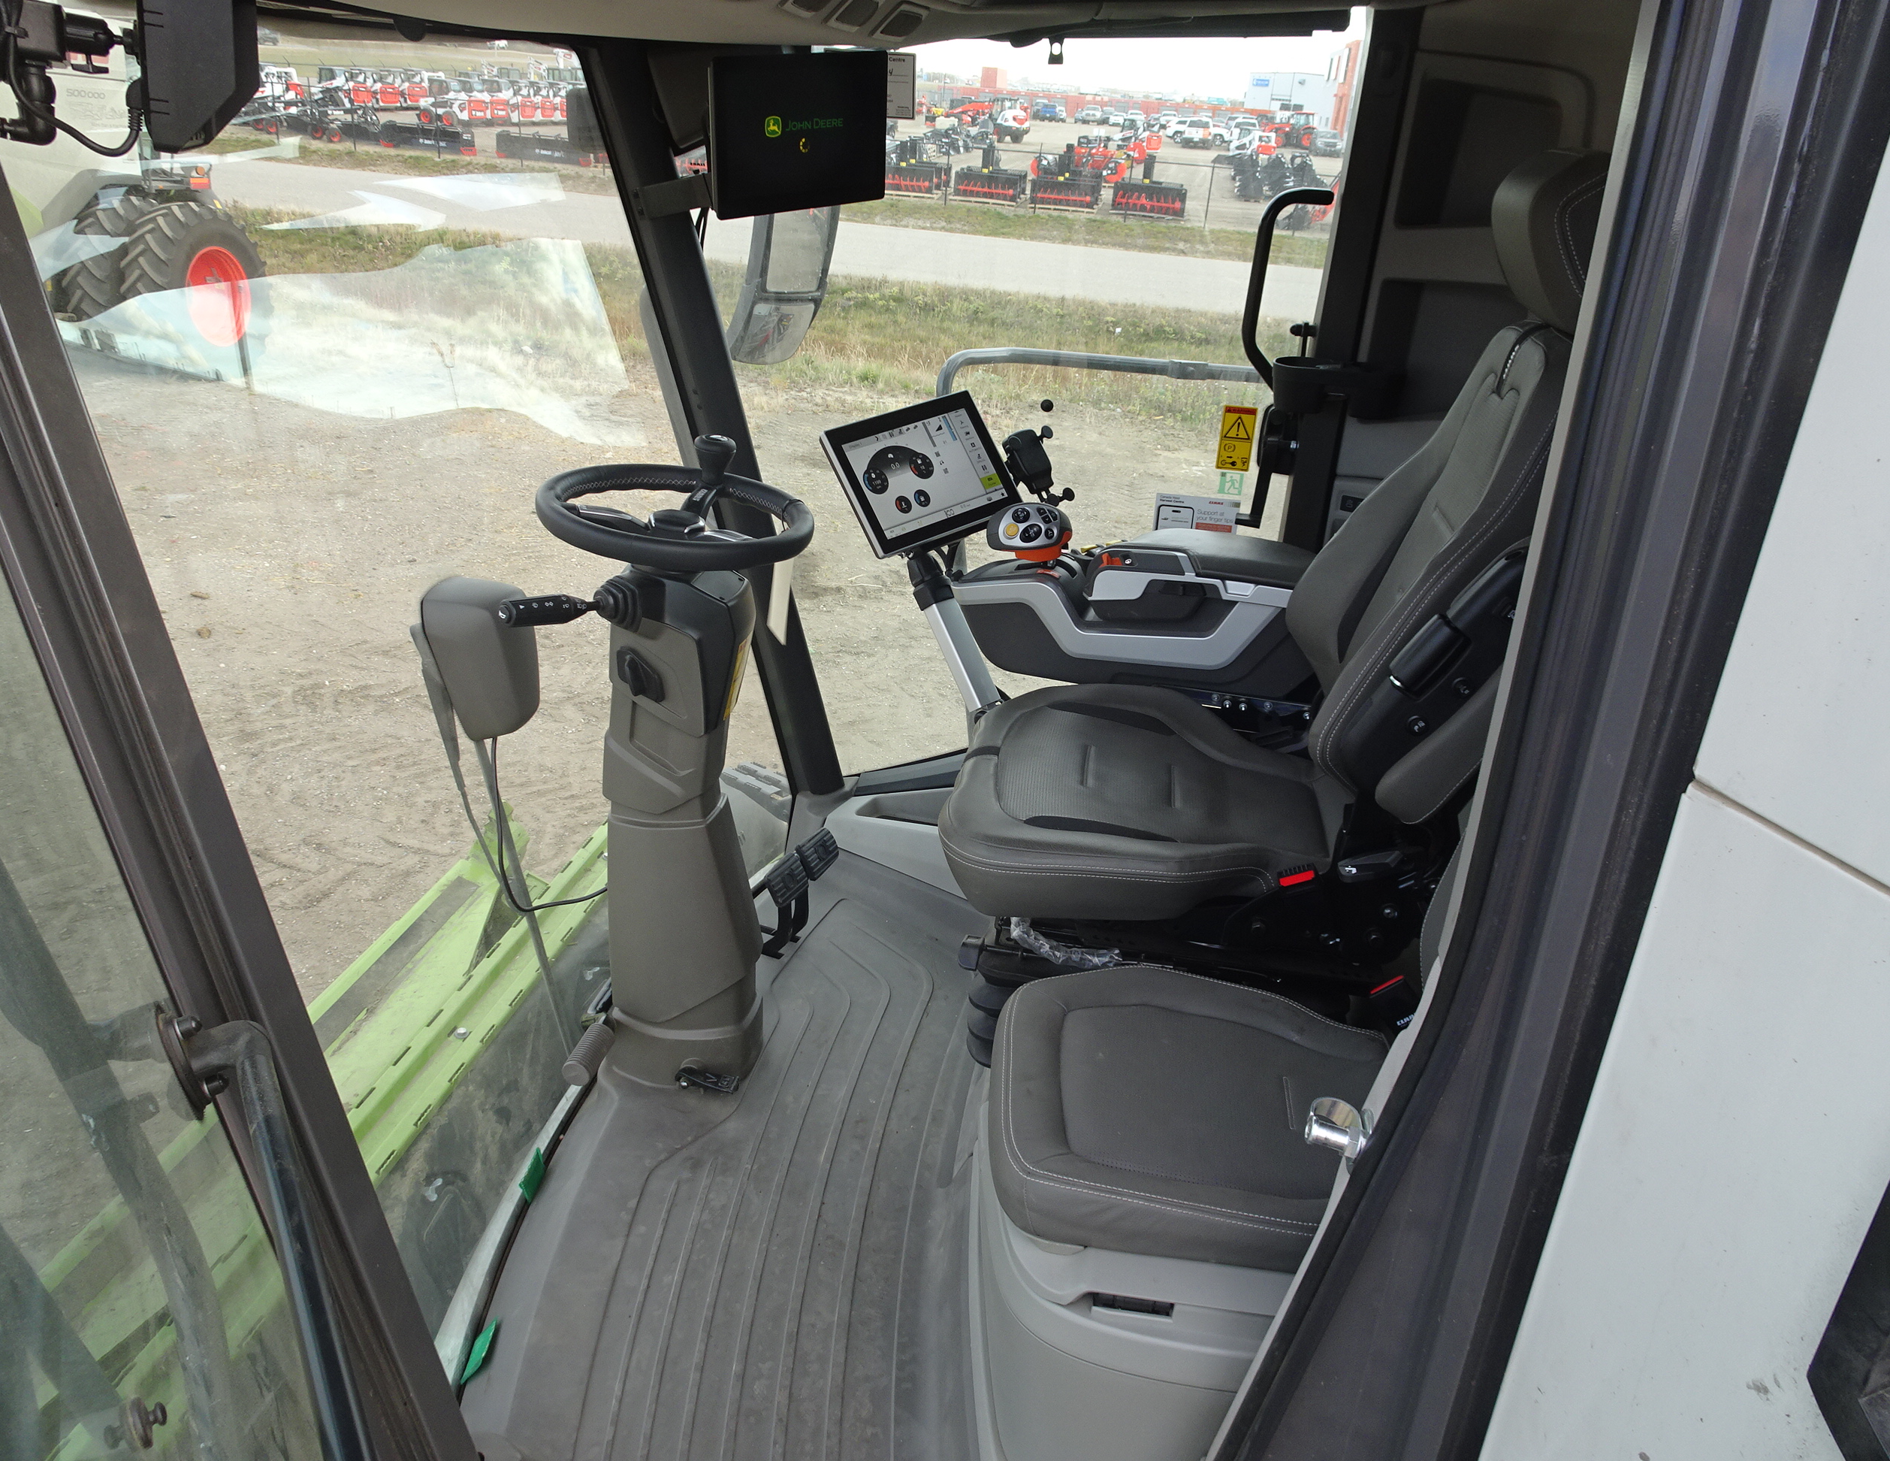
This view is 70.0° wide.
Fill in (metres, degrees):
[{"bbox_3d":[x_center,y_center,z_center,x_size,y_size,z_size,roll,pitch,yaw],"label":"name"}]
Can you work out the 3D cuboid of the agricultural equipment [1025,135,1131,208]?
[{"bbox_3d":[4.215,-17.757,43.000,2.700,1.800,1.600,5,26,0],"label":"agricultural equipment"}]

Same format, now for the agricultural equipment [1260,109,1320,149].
[{"bbox_3d":[30.115,-52.518,118.000,5.000,2.850,2.200,5,26,0],"label":"agricultural equipment"}]

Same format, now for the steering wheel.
[{"bbox_3d":[-0.368,-0.319,1.859,0.378,0.110,0.378,8,26,-4],"label":"steering wheel"}]

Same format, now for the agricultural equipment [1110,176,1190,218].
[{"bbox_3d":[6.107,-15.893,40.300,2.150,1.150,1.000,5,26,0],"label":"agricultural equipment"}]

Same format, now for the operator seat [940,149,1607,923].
[{"bbox_3d":[0.425,-0.264,1.752,0.790,0.950,0.550,7,26,4],"label":"operator seat"}]

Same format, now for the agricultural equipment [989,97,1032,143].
[{"bbox_3d":[3.904,-37.276,82.500,1.900,2.450,4.200,-6,28,-23],"label":"agricultural equipment"}]

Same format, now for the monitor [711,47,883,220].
[{"bbox_3d":[-0.229,-0.916,2.067,0.285,0.223,0.045,-17,42,-26],"label":"monitor"}]

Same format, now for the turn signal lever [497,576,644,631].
[{"bbox_3d":[-0.497,-0.168,1.790,0.170,0.060,0.055,-8,29,-26],"label":"turn signal lever"}]

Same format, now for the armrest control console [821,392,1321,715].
[{"bbox_3d":[0.229,-0.294,2.180,0.830,0.410,0.300,7,26,4],"label":"armrest control console"}]

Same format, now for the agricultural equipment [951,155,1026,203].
[{"bbox_3d":[1.323,-16.542,40.500,2.000,1.300,1.100,5,26,0],"label":"agricultural equipment"}]

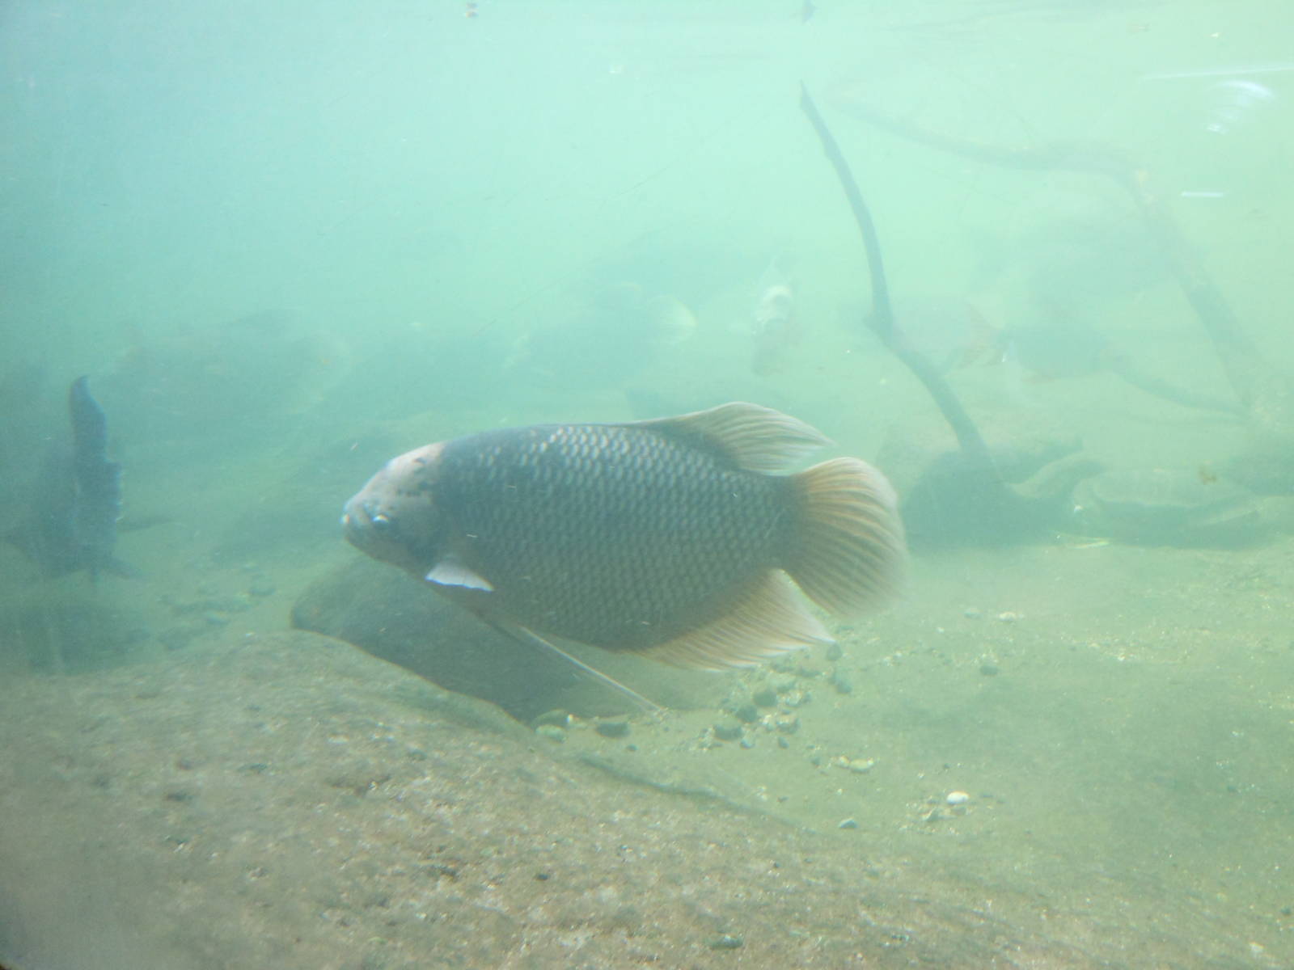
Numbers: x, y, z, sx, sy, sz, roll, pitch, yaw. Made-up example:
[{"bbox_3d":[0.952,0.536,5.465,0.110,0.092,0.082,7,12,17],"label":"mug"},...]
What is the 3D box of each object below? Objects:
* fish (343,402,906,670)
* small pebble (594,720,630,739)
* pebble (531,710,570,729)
[{"bbox_3d":[-0.024,0.055,1.120,0.590,0.285,0.120,0,6,5],"label":"fish"},{"bbox_3d":[-0.045,0.318,1.360,0.045,0.023,0.034,0,6,0],"label":"small pebble"},{"bbox_3d":[-0.128,0.311,1.390,0.050,0.024,0.036,0,6,0],"label":"pebble"}]

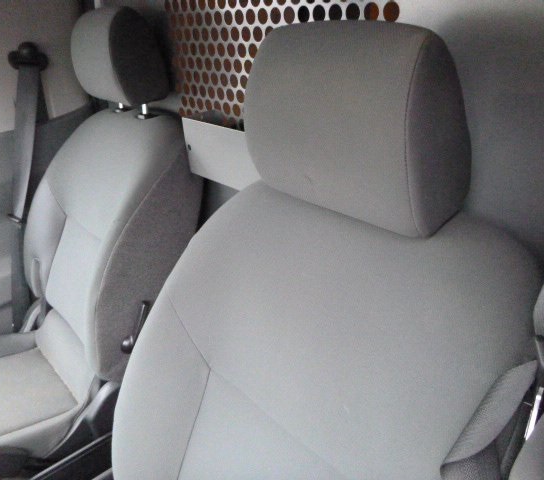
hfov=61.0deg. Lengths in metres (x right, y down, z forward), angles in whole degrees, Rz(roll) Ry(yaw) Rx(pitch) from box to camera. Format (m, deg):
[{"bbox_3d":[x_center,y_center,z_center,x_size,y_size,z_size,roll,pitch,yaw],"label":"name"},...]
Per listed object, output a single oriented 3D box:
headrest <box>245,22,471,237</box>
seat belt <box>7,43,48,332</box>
[{"bbox_3d":[0.074,-0.126,0.503,0.127,0.189,0.246,-20,31,-38],"label":"headrest"},{"bbox_3d":[-0.674,-0.108,1.250,0.095,0.788,0.060,-5,23,-44],"label":"seat belt"}]

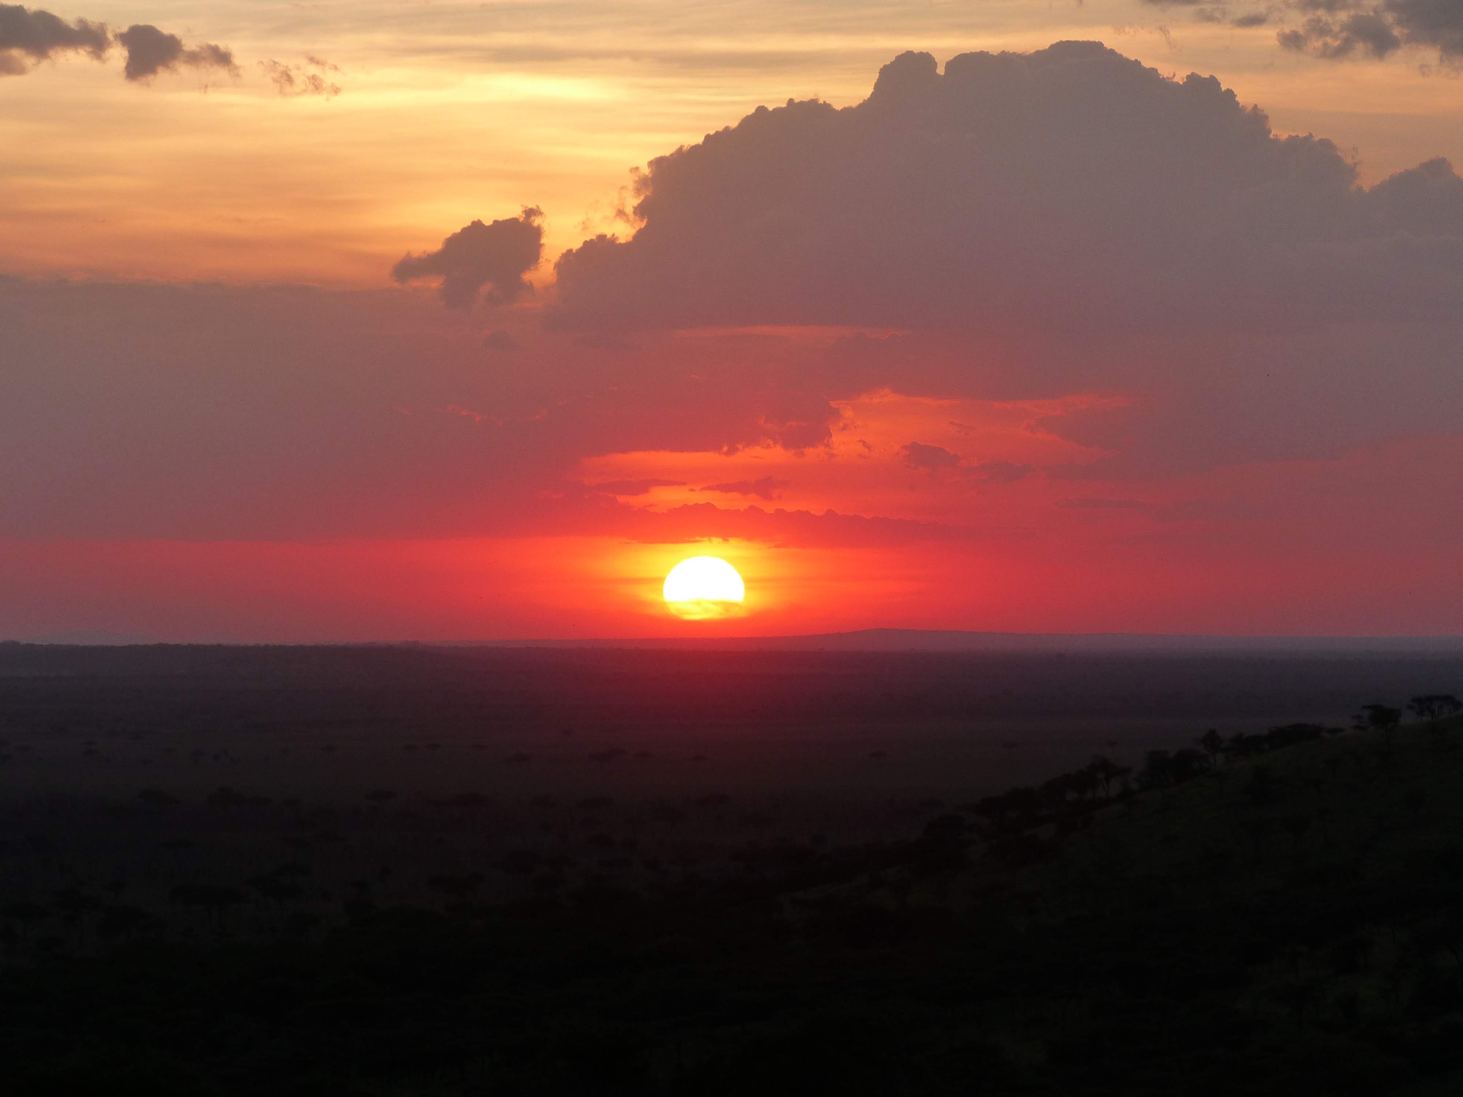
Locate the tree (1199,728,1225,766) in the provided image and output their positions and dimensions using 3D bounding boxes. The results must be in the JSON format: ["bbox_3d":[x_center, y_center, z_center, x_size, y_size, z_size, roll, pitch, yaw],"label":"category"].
[{"bbox_3d":[69.565,28.883,1250.000,3.750,5.500,3.750,0,-1,0],"label":"tree"}]

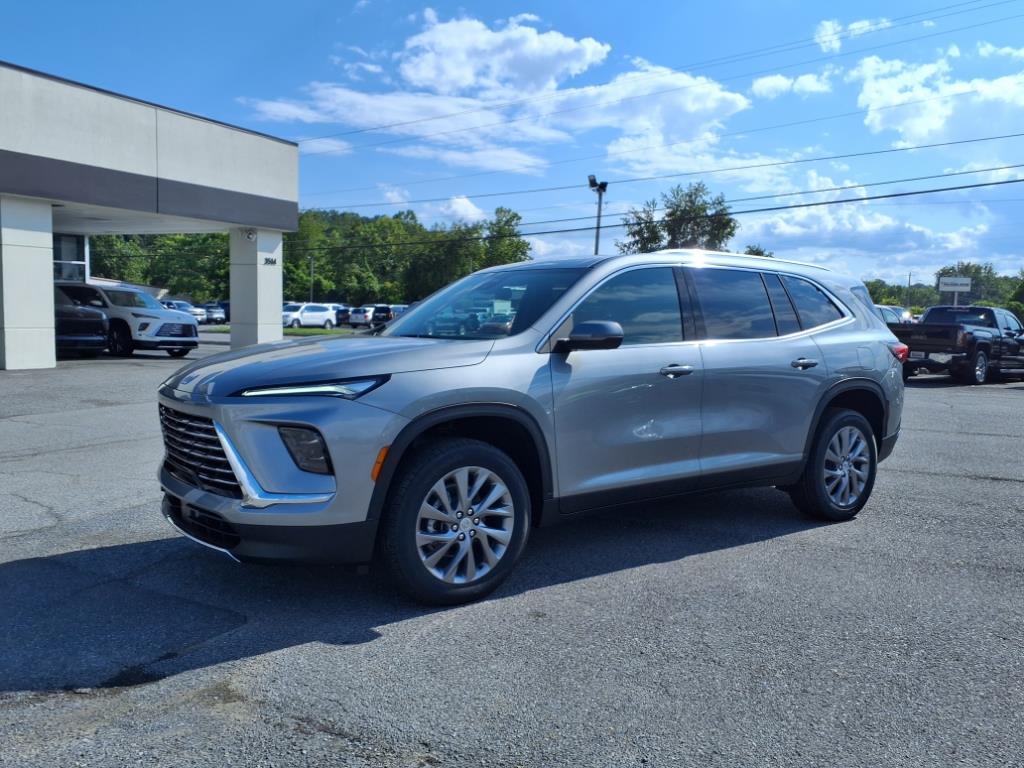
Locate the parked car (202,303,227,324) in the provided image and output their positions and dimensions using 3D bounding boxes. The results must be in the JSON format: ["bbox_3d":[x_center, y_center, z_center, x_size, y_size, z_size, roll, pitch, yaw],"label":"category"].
[{"bbox_3d":[-25.882,-5.825,65.921,4.600,1.660,1.860,5,6,30],"label":"parked car"}]

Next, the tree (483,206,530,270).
[{"bbox_3d":[-0.629,-12.252,84.431,6.000,11.900,6.000,2,5,0],"label":"tree"}]

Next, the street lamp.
[{"bbox_3d":[4.197,-6.308,39.612,1.000,8.100,0.600,2,6,6],"label":"street lamp"}]

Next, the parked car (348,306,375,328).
[{"bbox_3d":[-11.125,-5.475,64.920,1.850,1.680,4.550,4,6,24],"label":"parked car"}]

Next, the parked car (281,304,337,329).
[{"bbox_3d":[-14.428,-4.738,55.414,1.980,1.800,5.000,5,7,35],"label":"parked car"}]

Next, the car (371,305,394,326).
[{"bbox_3d":[-8.927,-5.421,62.915,1.930,1.780,4.750,4,6,25],"label":"car"}]

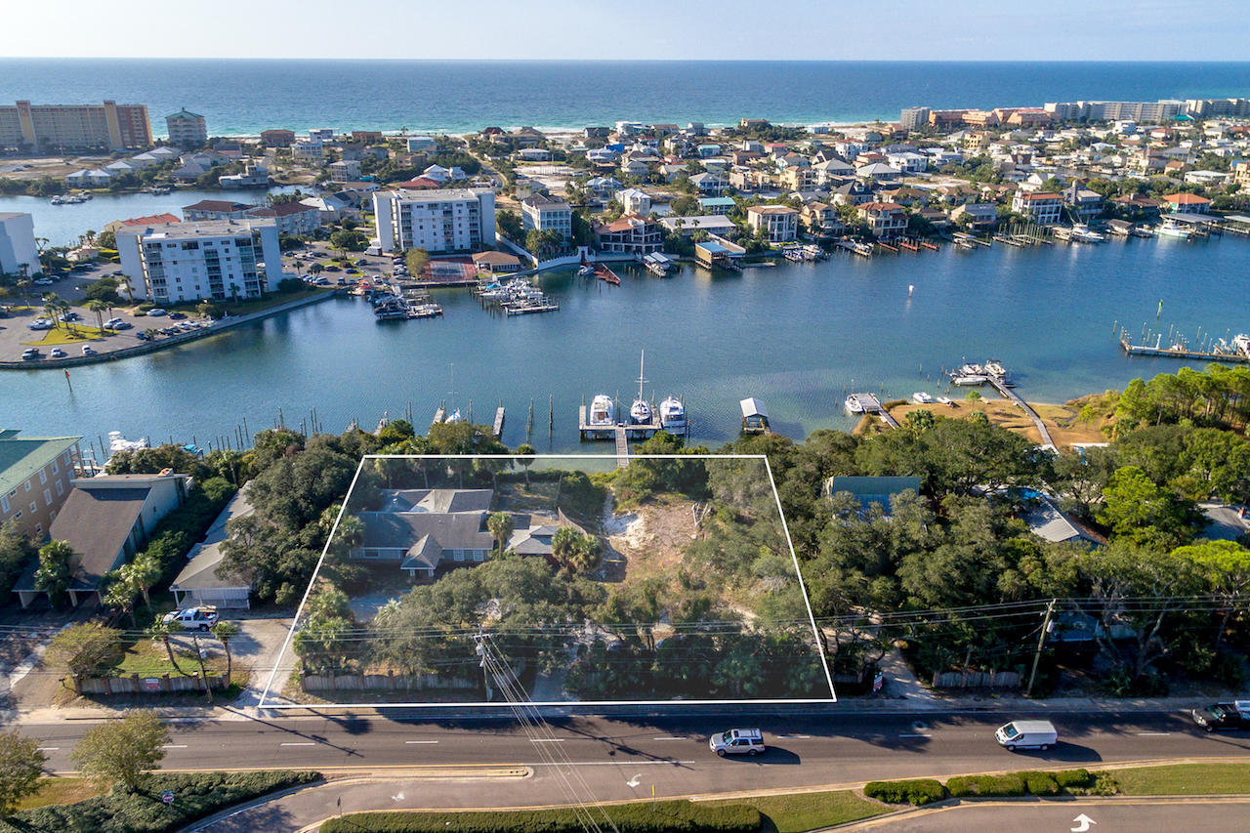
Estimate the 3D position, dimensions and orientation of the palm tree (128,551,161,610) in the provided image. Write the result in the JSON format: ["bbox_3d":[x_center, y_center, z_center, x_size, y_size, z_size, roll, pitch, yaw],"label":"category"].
[{"bbox_3d":[-57.120,20.160,82.820,3.700,8.300,3.600,0,26,-1],"label":"palm tree"}]

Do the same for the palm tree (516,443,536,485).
[{"bbox_3d":[-16.060,8.090,113.170,3.100,7.400,3.000,0,26,-1],"label":"palm tree"}]

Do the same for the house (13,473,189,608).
[{"bbox_3d":[-69.257,15.707,92.941,12.000,7.200,20.000,0,27,-1],"label":"house"}]

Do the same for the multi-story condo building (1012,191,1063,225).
[{"bbox_3d":[182.332,-91.989,306.186,16.000,11.000,11.000,-8,29,-16],"label":"multi-story condo building"}]

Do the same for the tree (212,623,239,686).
[{"bbox_3d":[-41.530,25.010,72.790,2.900,8.400,2.800,0,26,-1],"label":"tree"}]

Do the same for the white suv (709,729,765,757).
[{"bbox_3d":[10.930,31.550,67.480,5.150,1.930,2.000,0,26,-1],"label":"white suv"}]

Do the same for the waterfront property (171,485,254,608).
[{"bbox_3d":[-51.030,16.100,94.810,10.400,4.500,24.500,-1,26,-3],"label":"waterfront property"}]

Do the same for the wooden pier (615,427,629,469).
[{"bbox_3d":[-0.572,6.053,125.877,1.900,0.900,14.500,-1,27,-2],"label":"wooden pier"}]

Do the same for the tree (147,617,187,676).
[{"bbox_3d":[-49.897,25.028,75.724,4.000,6.200,4.000,0,27,0],"label":"tree"}]

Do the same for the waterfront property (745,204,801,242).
[{"bbox_3d":[58.690,-76.840,275.240,15.700,12.000,11.500,-7,27,-14],"label":"waterfront property"}]

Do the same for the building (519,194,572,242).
[{"bbox_3d":[-29.550,-76.710,270.600,14.500,15.000,19.500,-8,27,-15],"label":"building"}]

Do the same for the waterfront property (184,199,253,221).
[{"bbox_3d":[-167.801,-83.462,287.829,26.000,10.500,14.000,9,29,16],"label":"waterfront property"}]

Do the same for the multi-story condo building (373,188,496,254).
[{"bbox_3d":[-69.532,-74.600,261.606,41.000,18.500,19.000,-3,28,-5],"label":"multi-story condo building"}]

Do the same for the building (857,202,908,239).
[{"bbox_3d":[105.450,-80.690,282.910,14.200,12.000,13.300,-5,27,-11],"label":"building"}]

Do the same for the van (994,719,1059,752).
[{"bbox_3d":[39.387,31.426,68.446,5.500,2.100,2.050,0,27,-1],"label":"van"}]

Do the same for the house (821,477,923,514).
[{"bbox_3d":[37.010,11.560,104.140,12.800,6.600,7.500,0,26,-1],"label":"house"}]

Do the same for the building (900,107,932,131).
[{"bbox_3d":[288.067,-296.275,690.630,20.000,21.000,18.000,-6,28,-12],"label":"building"}]

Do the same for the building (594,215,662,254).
[{"bbox_3d":[1.744,-67.795,257.113,24.000,11.000,14.000,2,27,3],"label":"building"}]

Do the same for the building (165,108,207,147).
[{"bbox_3d":[-330.600,-217.020,523.400,22.500,26.000,15.500,-4,27,-8],"label":"building"}]

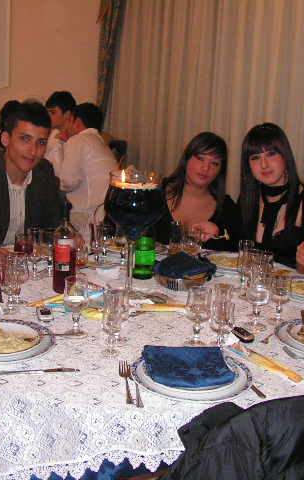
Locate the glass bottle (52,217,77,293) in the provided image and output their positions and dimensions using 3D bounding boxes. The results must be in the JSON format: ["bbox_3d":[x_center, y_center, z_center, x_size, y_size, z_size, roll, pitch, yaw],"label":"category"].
[{"bbox_3d":[-0.274,0.024,2.103,0.073,0.286,0.073,3,14,0],"label":"glass bottle"}]

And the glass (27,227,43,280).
[{"bbox_3d":[-0.409,0.042,2.321,0.060,0.175,0.060,3,15,0],"label":"glass"}]

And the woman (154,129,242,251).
[{"bbox_3d":[0.192,0.157,2.868,0.490,1.235,0.680,5,15,7],"label":"woman"}]

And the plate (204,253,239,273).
[{"bbox_3d":[0.326,0.073,2.553,0.278,0.036,0.278,3,14,0],"label":"plate"}]

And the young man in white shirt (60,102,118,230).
[{"bbox_3d":[-0.508,-0.304,4.537,0.750,1.240,0.520,11,16,30],"label":"young man in white shirt"}]

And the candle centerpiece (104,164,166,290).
[{"bbox_3d":[-0.060,-0.022,2.073,0.185,0.410,0.185,3,14,0],"label":"candle centerpiece"}]

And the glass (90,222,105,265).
[{"bbox_3d":[-0.203,0.010,2.515,0.056,0.160,0.056,3,15,0],"label":"glass"}]

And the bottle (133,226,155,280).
[{"bbox_3d":[-0.025,0.032,2.369,0.071,0.210,0.071,3,15,0],"label":"bottle"}]

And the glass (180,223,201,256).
[{"bbox_3d":[0.156,0.018,2.480,0.070,0.162,0.070,3,14,0],"label":"glass"}]

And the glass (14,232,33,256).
[{"bbox_3d":[-0.445,0.035,2.298,0.067,0.155,0.067,3,14,0],"label":"glass"}]

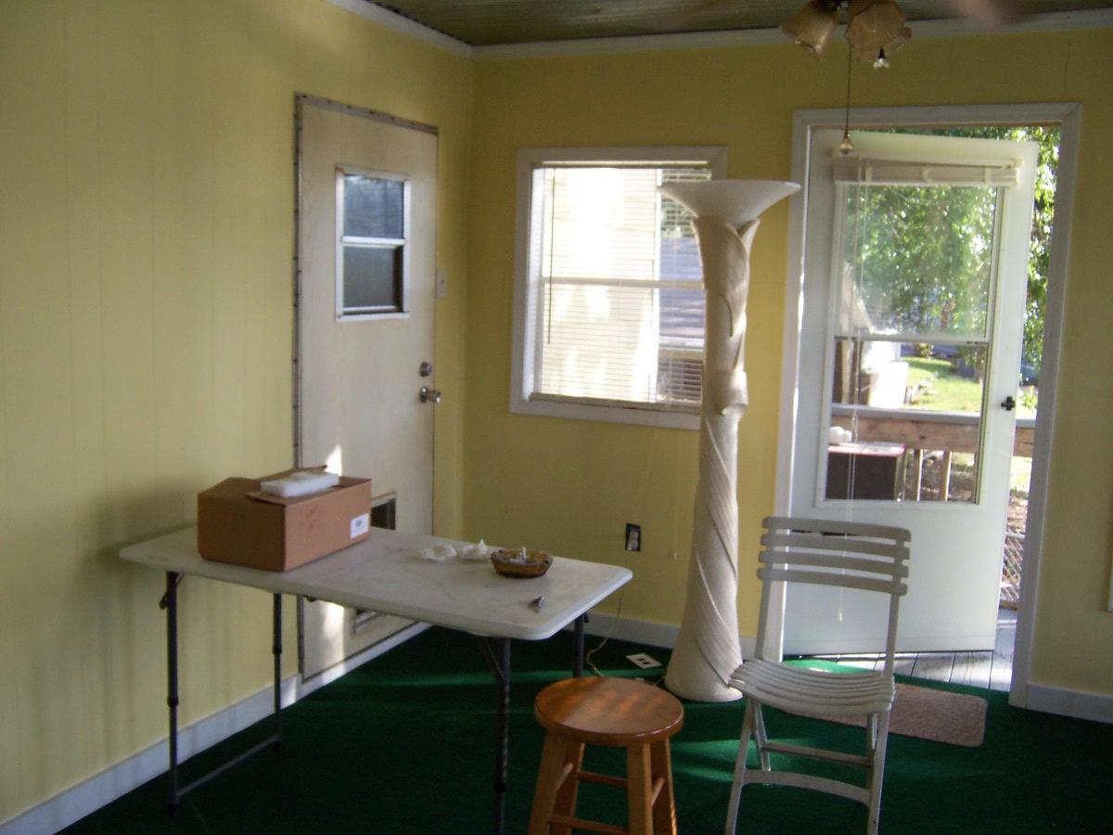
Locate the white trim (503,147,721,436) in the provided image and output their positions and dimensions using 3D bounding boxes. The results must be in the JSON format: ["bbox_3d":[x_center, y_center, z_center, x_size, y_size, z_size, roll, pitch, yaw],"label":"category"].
[{"bbox_3d":[0.224,-0.515,4.184,0.869,1.080,0.050,5,9,24],"label":"white trim"}]

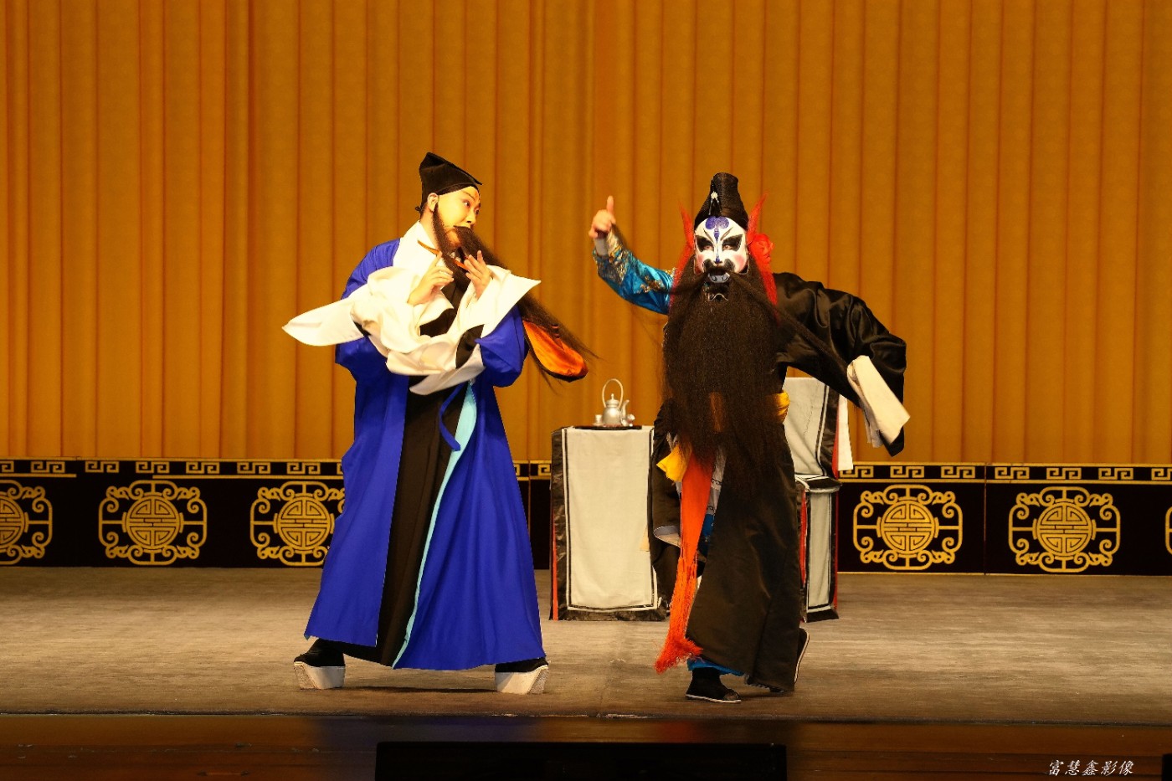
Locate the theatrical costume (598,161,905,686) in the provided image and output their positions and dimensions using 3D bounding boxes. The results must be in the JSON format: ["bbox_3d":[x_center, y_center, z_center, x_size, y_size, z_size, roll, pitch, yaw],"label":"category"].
[{"bbox_3d":[0.533,0.152,10.300,1.030,1.710,0.600,0,2,-3],"label":"theatrical costume"}]

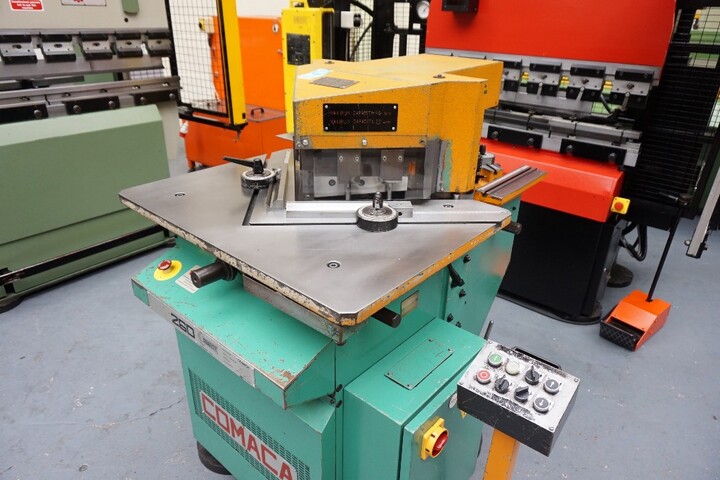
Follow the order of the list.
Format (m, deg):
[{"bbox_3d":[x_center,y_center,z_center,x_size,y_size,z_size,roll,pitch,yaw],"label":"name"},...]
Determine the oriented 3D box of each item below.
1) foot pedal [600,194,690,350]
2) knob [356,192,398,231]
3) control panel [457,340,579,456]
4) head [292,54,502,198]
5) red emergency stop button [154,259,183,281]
[{"bbox_3d":[1.397,0.142,2.305,0.341,0.701,0.175,-18,31,-35],"label":"foot pedal"},{"bbox_3d":[0.041,-0.076,1.128,0.098,0.080,0.098,1,25,0],"label":"knob"},{"bbox_3d":[0.324,0.307,0.985,0.196,0.096,0.153,20,45,35],"label":"control panel"},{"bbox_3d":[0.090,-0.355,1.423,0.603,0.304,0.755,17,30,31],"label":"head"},{"bbox_3d":[-0.513,0.068,1.265,0.078,0.031,0.078,21,48,37],"label":"red emergency stop button"}]

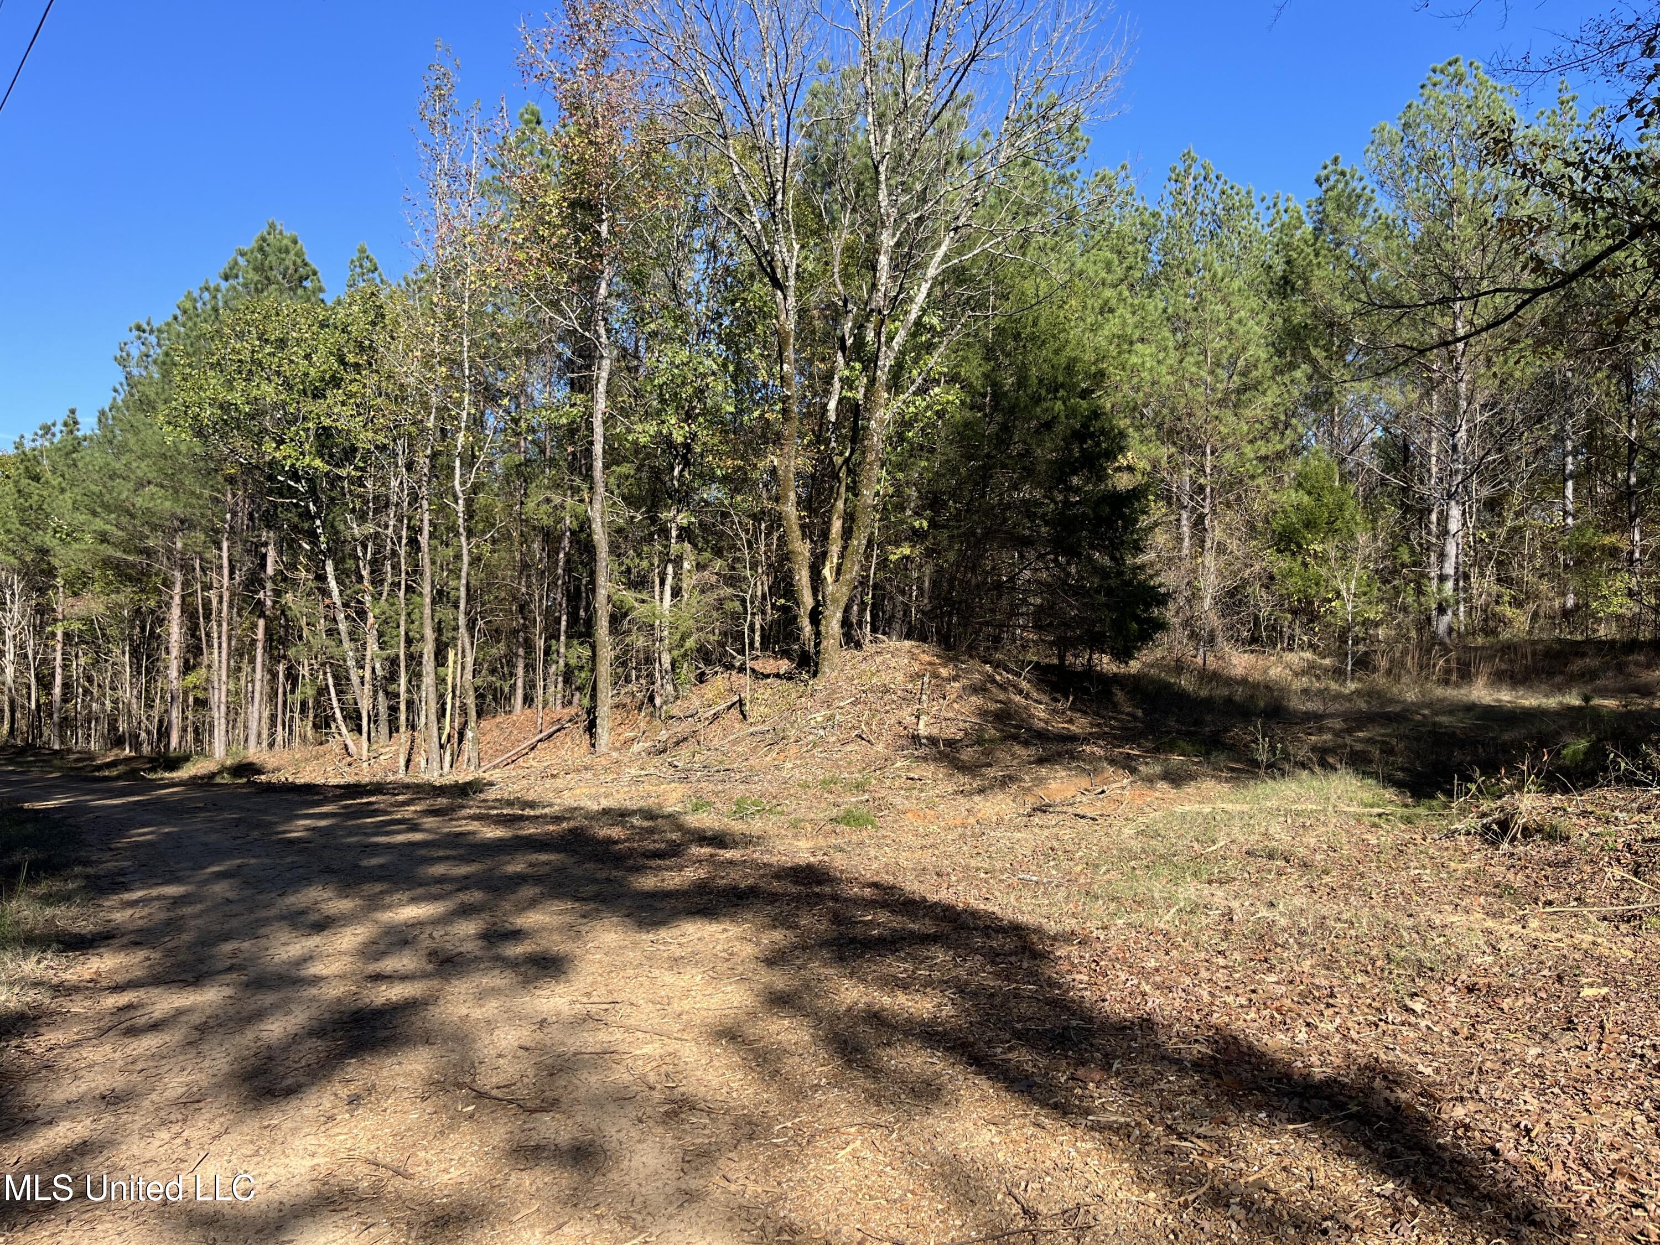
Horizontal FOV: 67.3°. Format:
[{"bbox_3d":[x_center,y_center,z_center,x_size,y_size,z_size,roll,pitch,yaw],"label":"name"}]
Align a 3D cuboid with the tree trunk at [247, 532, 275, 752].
[{"bbox_3d":[-10.034,0.343,22.000,0.440,3.867,0.320,0,1,-25],"label":"tree trunk"}]

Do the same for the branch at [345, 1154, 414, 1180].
[{"bbox_3d":[-1.226,1.466,3.383,0.257,0.030,0.060,1,1,25],"label":"branch"}]

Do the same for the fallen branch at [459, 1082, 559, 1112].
[{"bbox_3d":[-0.998,1.459,3.862,0.394,0.030,0.060,1,1,27],"label":"fallen branch"}]

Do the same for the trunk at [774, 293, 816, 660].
[{"bbox_3d":[-0.458,-1.872,16.000,0.500,4.693,0.360,1,1,-2],"label":"trunk"}]

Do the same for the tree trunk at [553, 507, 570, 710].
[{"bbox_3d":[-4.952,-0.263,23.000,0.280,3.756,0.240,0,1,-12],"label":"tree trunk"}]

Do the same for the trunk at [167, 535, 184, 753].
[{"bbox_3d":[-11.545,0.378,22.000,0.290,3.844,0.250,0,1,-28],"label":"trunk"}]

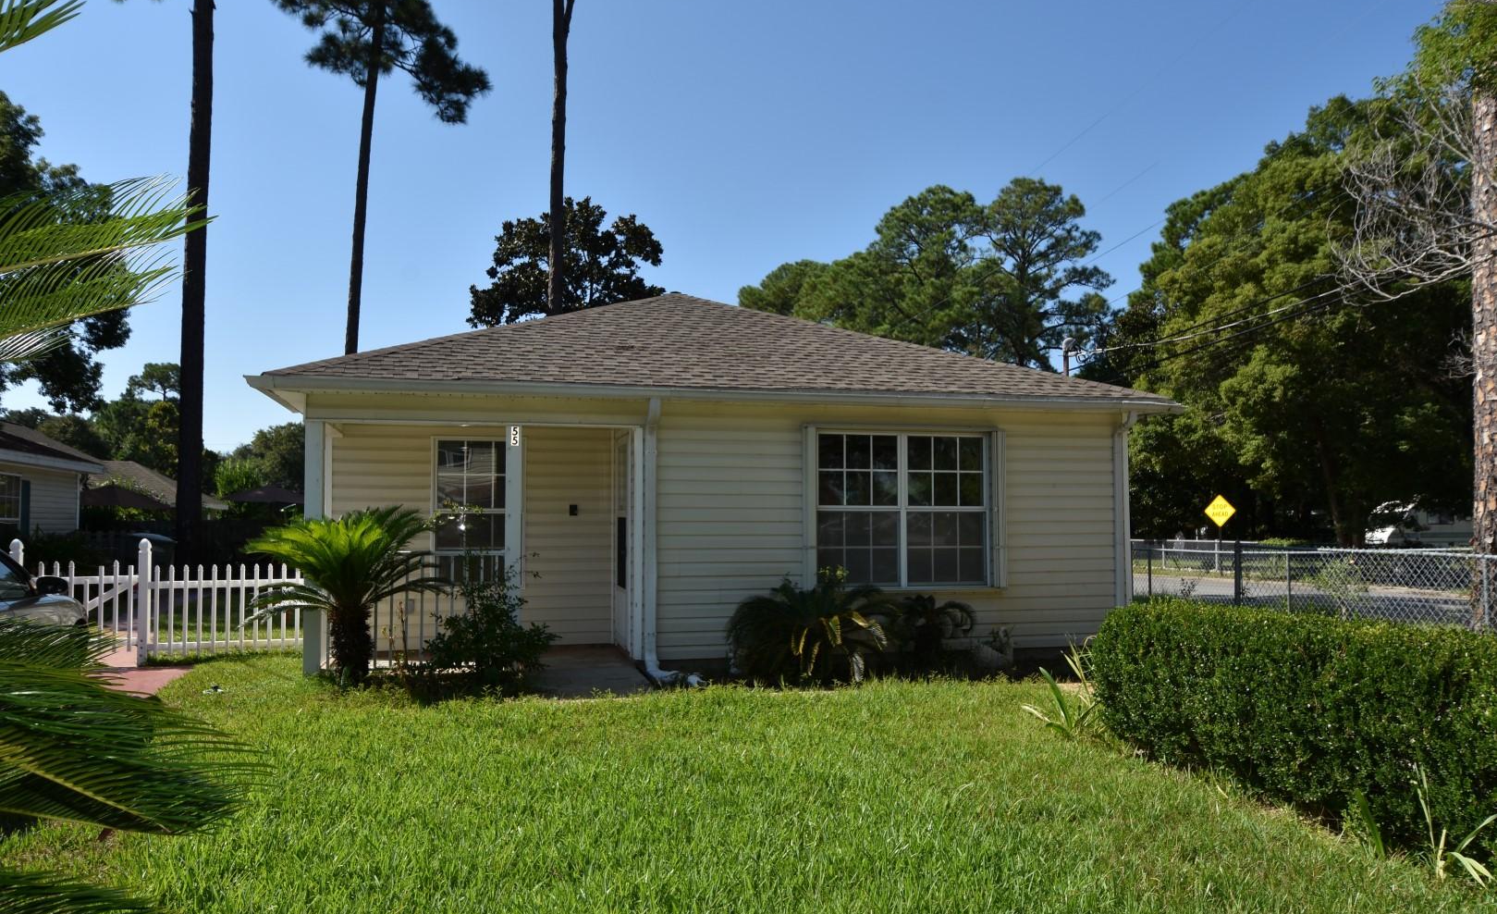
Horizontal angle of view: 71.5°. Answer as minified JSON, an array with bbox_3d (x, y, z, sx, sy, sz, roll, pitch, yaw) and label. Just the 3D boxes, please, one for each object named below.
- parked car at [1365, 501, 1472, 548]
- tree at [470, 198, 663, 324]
[{"bbox_3d":[34.300,3.550,52.000,6.300,2.800,2.400,1,-4,-10],"label":"parked car"},{"bbox_3d":[-5.279,-2.095,30.186,6.500,11.112,6.500,1,-4,-15],"label":"tree"}]

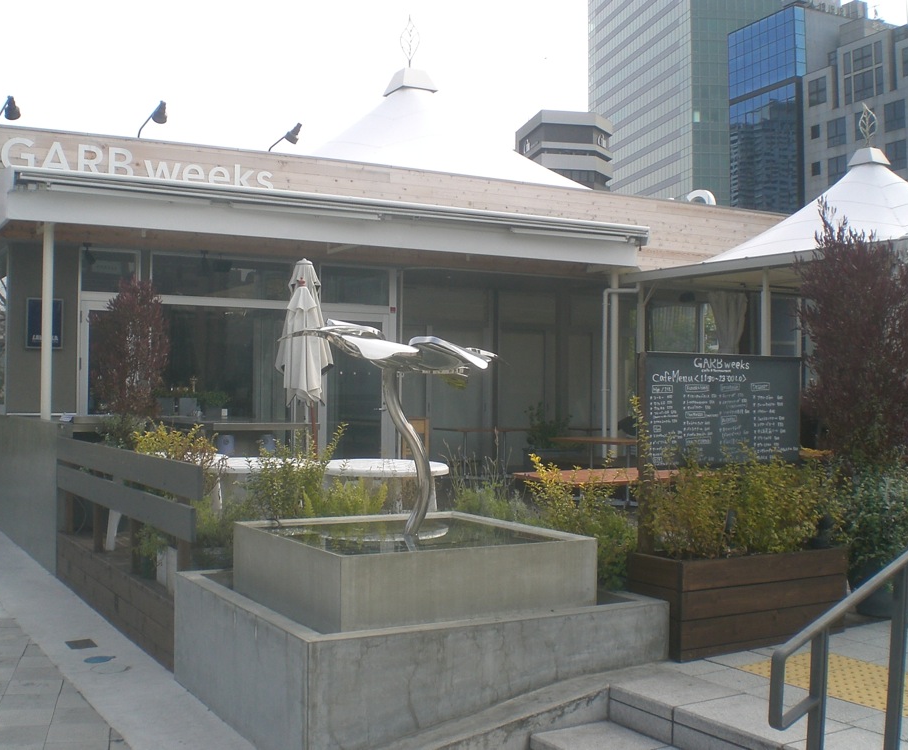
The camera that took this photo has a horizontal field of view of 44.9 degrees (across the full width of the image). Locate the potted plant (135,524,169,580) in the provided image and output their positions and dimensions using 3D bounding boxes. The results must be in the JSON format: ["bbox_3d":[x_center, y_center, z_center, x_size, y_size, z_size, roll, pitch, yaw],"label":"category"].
[{"bbox_3d":[-1.956,1.129,7.100,0.230,0.400,0.230,1,-1,-30],"label":"potted plant"}]

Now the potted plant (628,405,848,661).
[{"bbox_3d":[1.493,0.769,5.632,1.250,1.170,0.500,1,-1,-30],"label":"potted plant"}]

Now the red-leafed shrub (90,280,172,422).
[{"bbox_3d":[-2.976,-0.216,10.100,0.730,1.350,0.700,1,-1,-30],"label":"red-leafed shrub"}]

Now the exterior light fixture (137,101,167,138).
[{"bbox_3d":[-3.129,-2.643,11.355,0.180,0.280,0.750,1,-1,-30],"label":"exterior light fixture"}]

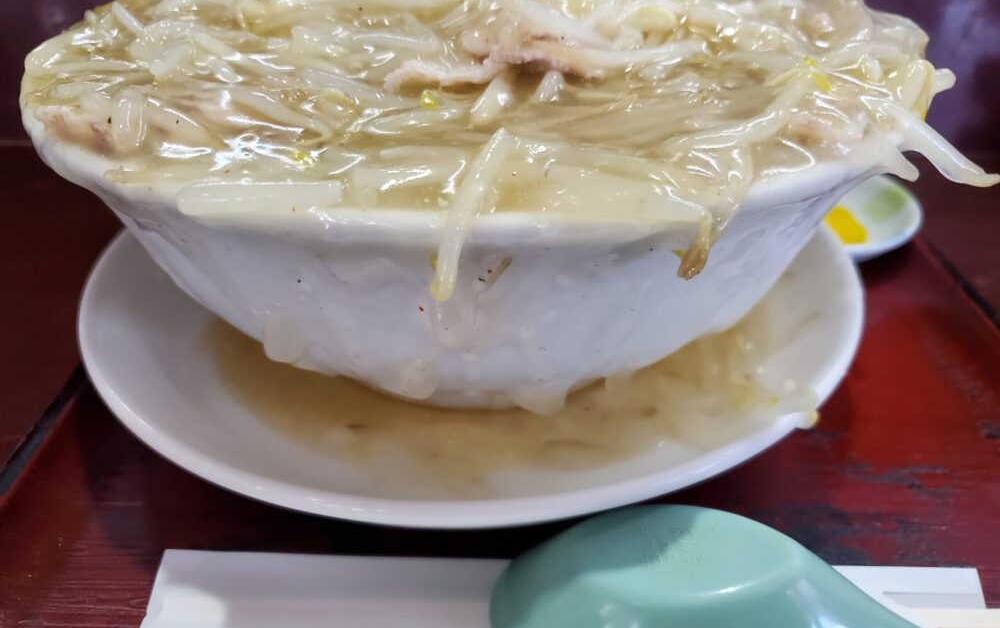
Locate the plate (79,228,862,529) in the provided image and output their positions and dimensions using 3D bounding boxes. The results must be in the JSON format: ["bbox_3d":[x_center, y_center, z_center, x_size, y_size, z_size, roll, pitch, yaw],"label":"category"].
[{"bbox_3d":[-0.008,-0.013,0.254,0.236,0.032,0.236,0,35,0],"label":"plate"}]

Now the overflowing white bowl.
[{"bbox_3d":[-0.006,-0.045,0.232,0.223,0.090,0.223,0,35,0],"label":"overflowing white bowl"}]

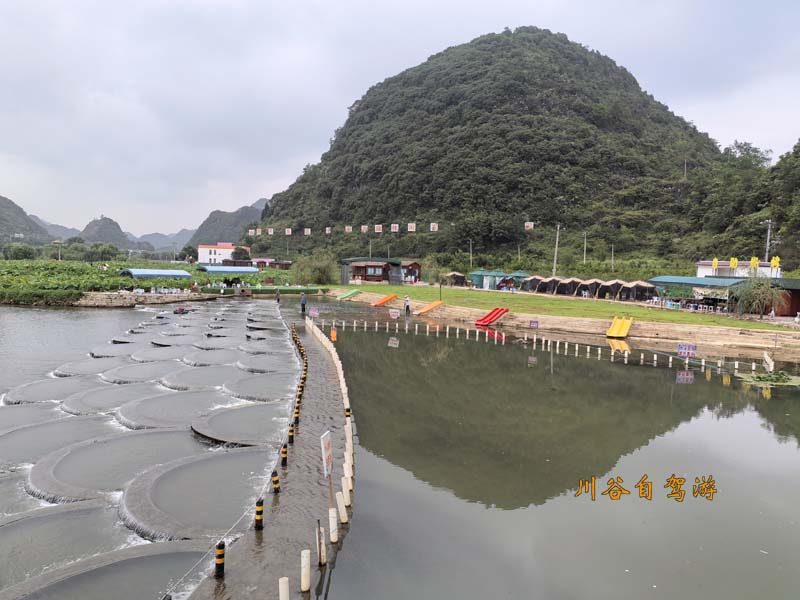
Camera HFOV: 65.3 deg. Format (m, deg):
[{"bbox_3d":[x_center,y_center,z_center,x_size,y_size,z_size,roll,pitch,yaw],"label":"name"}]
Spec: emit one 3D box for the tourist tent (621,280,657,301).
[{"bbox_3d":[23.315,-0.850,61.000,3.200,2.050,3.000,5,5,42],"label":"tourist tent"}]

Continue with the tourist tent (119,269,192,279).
[{"bbox_3d":[-26.549,-2.124,68.055,6.400,2.300,3.800,-2,5,-43],"label":"tourist tent"}]

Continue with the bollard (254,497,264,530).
[{"bbox_3d":[-2.367,3.600,10.529,0.125,0.560,0.125,2,4,0],"label":"bollard"}]

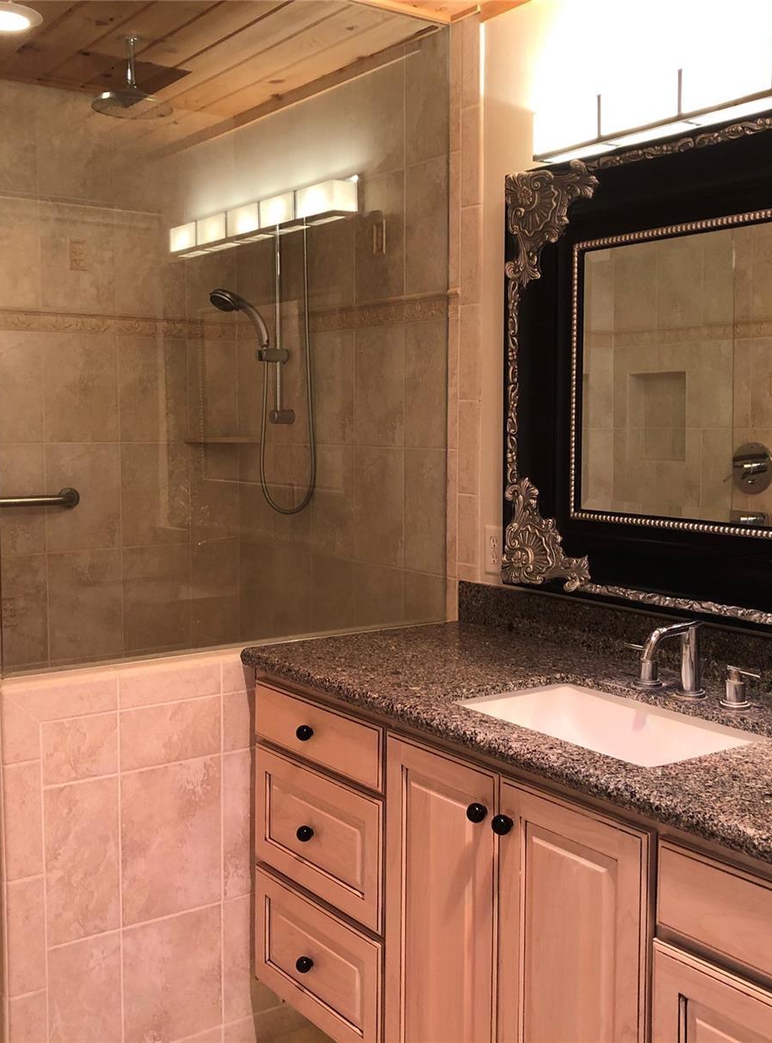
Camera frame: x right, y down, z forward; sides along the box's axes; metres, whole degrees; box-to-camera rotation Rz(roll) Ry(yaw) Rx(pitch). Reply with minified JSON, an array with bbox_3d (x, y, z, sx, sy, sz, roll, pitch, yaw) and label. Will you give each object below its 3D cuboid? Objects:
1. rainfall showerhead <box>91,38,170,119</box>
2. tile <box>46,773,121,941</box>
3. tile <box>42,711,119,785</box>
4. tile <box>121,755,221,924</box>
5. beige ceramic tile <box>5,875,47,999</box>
[{"bbox_3d":[-0.654,-1.156,2.900,0.207,0.188,0.207,0,5,0],"label":"rainfall showerhead"},{"bbox_3d":[-0.652,0.729,2.418,0.166,0.347,0.010,-3,6,-35],"label":"tile"},{"bbox_3d":[-0.613,0.455,2.259,0.153,0.129,0.012,-3,6,-35],"label":"tile"},{"bbox_3d":[-0.482,0.719,2.538,0.245,0.347,0.010,-3,6,-35],"label":"tile"},{"bbox_3d":[-0.754,0.872,2.358,0.076,0.247,0.010,-3,6,-35],"label":"beige ceramic tile"}]

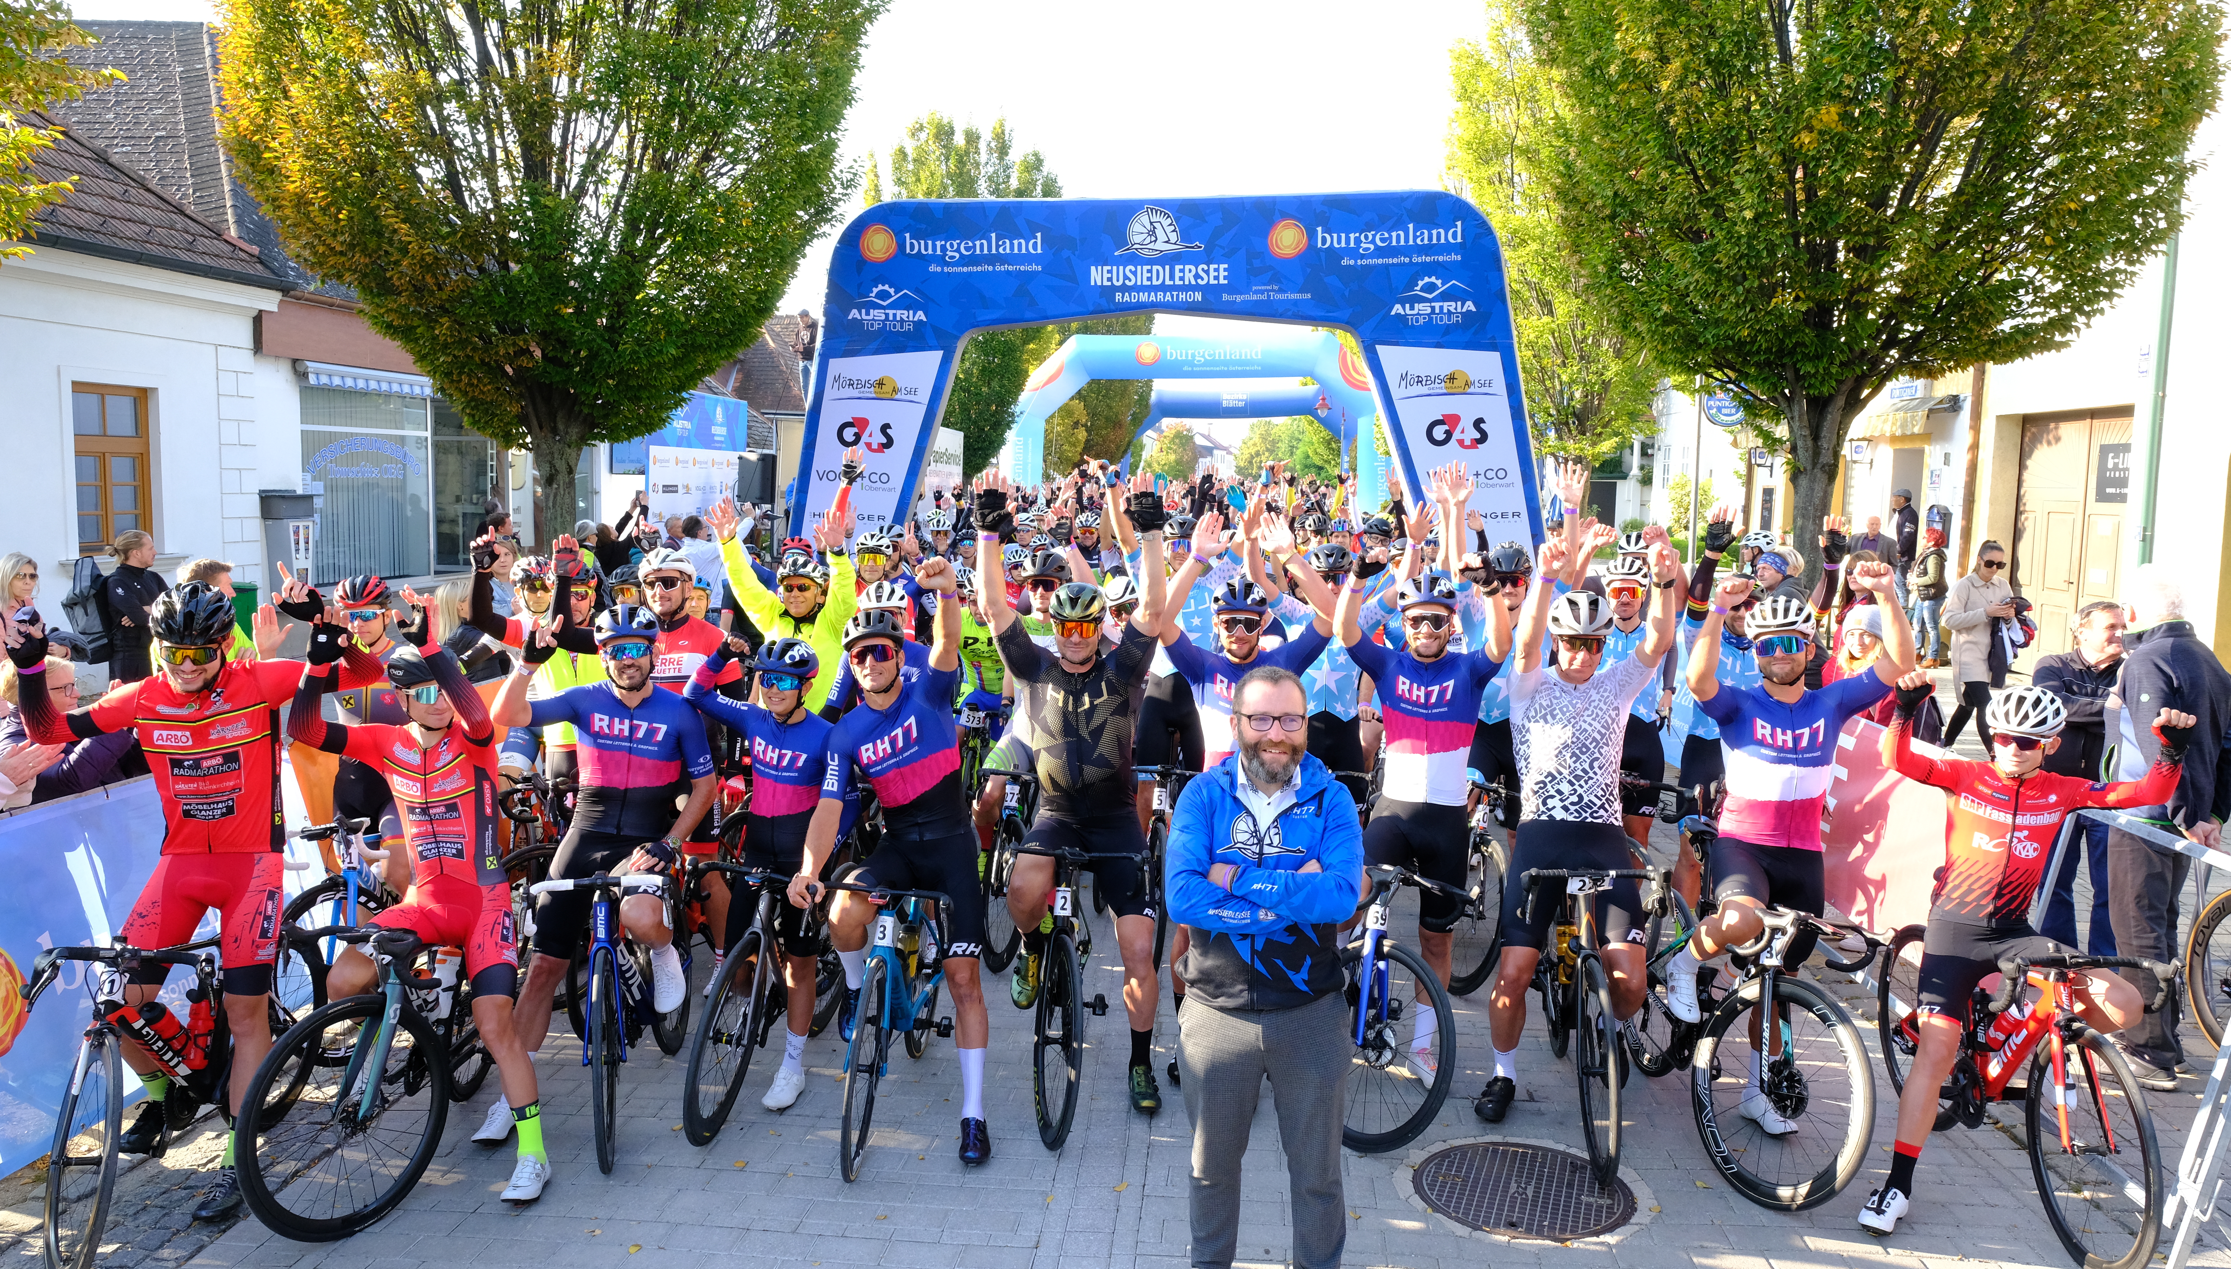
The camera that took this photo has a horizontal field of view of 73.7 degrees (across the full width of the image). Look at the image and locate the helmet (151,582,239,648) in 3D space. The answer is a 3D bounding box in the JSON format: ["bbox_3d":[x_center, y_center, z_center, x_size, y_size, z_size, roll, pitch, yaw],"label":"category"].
[{"bbox_3d":[-2.793,-0.061,4.518,0.220,0.180,0.290,-1,14,-12],"label":"helmet"}]

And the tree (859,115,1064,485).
[{"bbox_3d":[-2.914,-5.332,28.613,4.300,9.125,4.300,0,6,0],"label":"tree"}]

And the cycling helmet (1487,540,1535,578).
[{"bbox_3d":[1.756,-0.329,6.600,0.210,0.158,0.280,2,6,13],"label":"cycling helmet"}]

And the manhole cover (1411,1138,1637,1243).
[{"bbox_3d":[1.237,1.702,4.531,0.650,0.030,0.650,0,6,0],"label":"manhole cover"}]

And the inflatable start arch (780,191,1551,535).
[{"bbox_3d":[0.440,-1.489,13.116,7.000,4.620,0.800,0,6,4],"label":"inflatable start arch"}]

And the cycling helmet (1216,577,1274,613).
[{"bbox_3d":[0.447,-0.117,5.207,0.205,0.160,0.270,1,5,6],"label":"cycling helmet"}]

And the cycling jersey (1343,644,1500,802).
[{"bbox_3d":[1.098,0.314,5.250,0.530,0.550,0.290,2,6,14],"label":"cycling jersey"}]

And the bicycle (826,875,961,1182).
[{"bbox_3d":[-0.759,1.121,5.044,0.430,0.970,1.660,0,6,1],"label":"bicycle"}]

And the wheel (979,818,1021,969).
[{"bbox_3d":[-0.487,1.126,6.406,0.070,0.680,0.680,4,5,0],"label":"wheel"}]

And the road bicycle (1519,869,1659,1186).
[{"bbox_3d":[1.586,1.133,5.061,0.430,0.990,1.660,1,6,10],"label":"road bicycle"}]

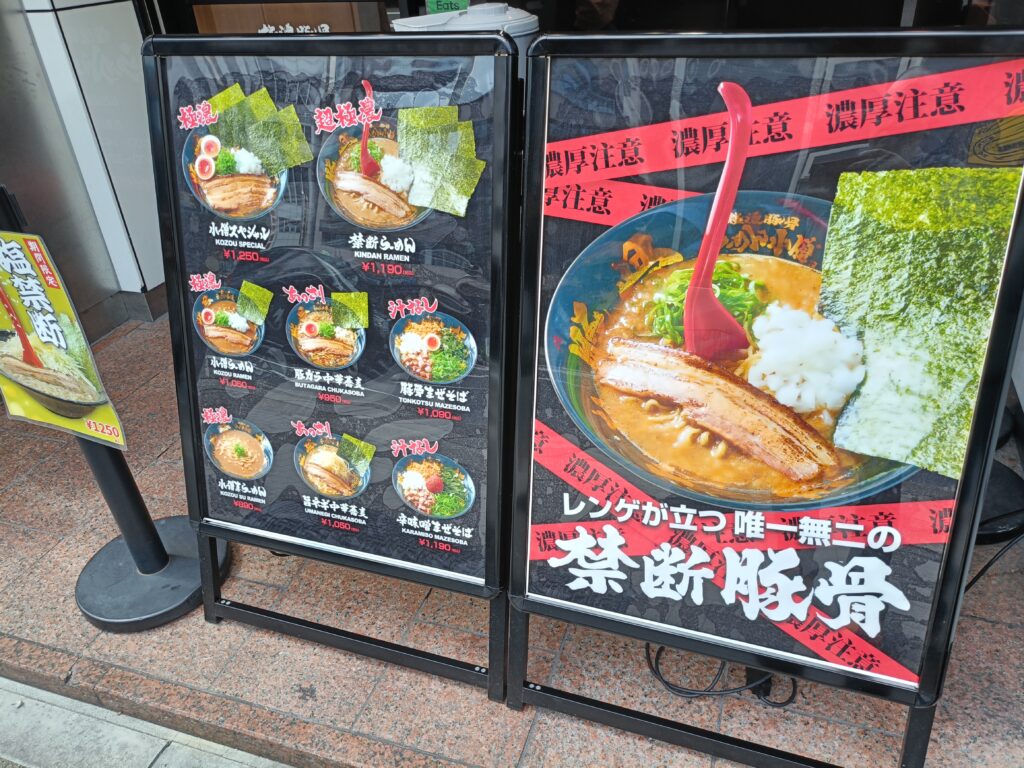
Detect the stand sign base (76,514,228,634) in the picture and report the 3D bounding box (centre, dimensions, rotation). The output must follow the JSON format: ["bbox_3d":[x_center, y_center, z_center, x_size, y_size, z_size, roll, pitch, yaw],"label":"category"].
[{"bbox_3d":[-0.777,0.408,1.613,0.310,0.034,0.310,-4,32,0],"label":"stand sign base"}]

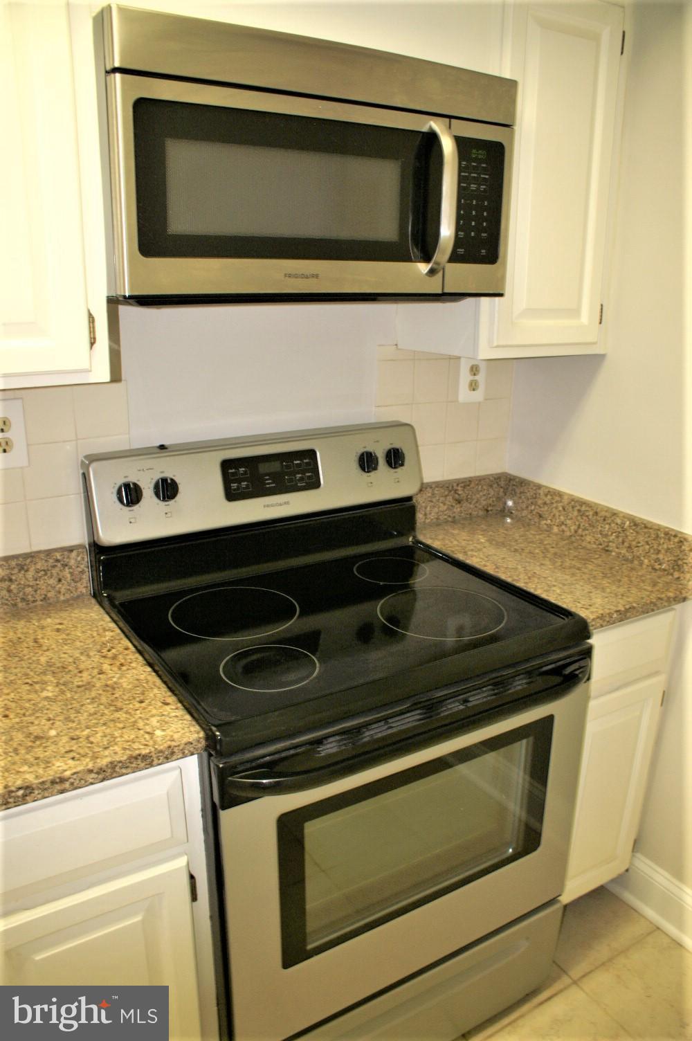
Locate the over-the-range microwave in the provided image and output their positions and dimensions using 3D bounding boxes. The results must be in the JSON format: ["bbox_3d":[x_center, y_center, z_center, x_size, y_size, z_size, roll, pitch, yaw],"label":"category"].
[{"bbox_3d":[-0.081,-0.609,1.433,0.757,0.400,0.400,-10,20,-30],"label":"over-the-range microwave"}]

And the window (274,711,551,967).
[{"bbox_3d":[0.141,0.548,1.378,0.578,0.299,0.020,-10,20,-30],"label":"window"}]

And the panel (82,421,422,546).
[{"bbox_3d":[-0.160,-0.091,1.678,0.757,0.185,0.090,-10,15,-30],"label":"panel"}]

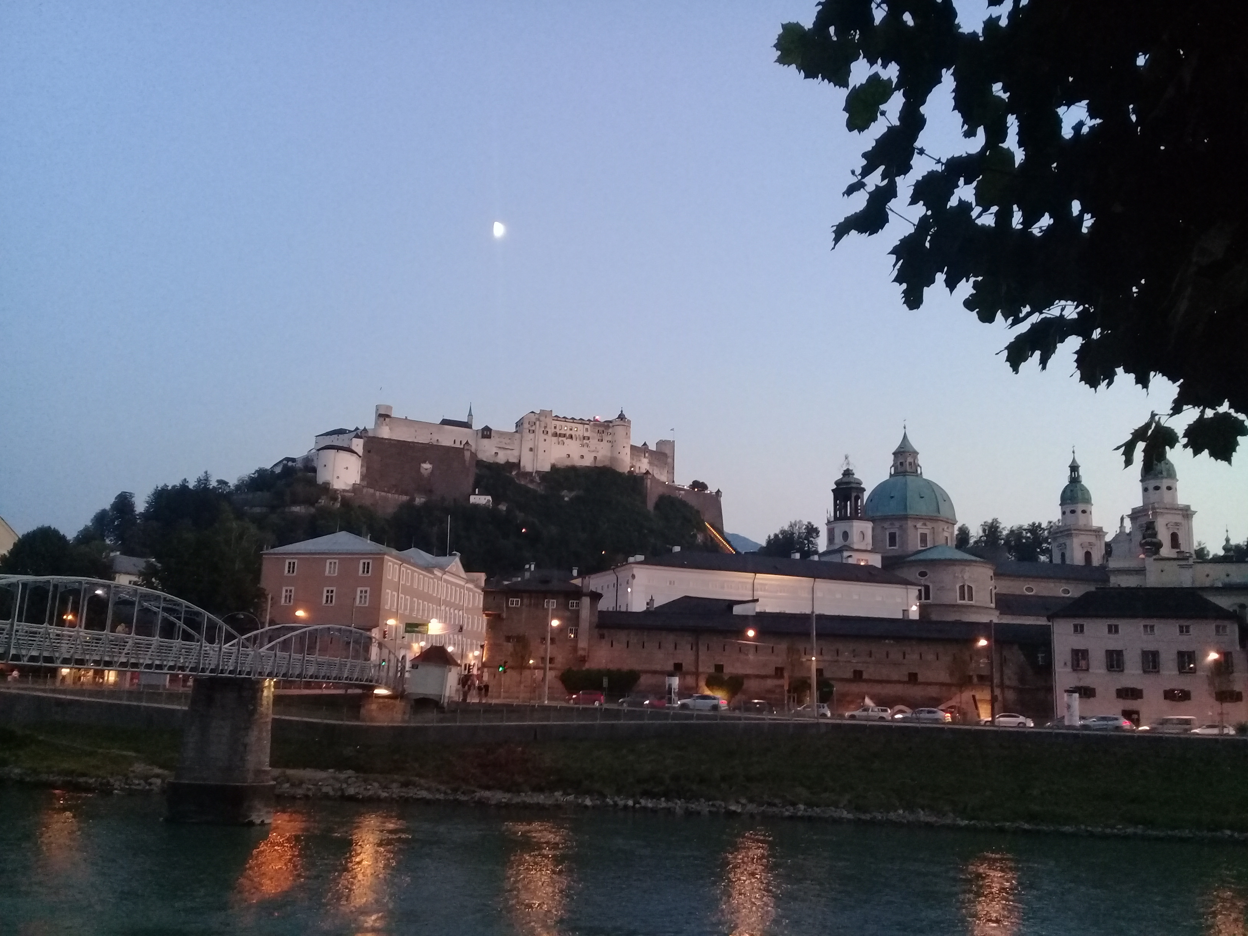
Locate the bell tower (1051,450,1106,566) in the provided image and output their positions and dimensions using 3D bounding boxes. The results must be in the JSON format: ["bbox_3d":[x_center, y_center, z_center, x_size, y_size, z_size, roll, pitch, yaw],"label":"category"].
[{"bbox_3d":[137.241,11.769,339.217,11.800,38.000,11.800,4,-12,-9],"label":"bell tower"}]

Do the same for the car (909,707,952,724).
[{"bbox_3d":[26.410,21.664,97.500,4.500,1.470,1.800,0,-12,9],"label":"car"}]

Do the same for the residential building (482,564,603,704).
[{"bbox_3d":[-7.983,16.889,111.346,10.682,13.369,11.000,2,-12,0],"label":"residential building"}]

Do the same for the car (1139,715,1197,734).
[{"bbox_3d":[48.678,23.048,100.000,4.650,1.880,1.850,-1,-12,13],"label":"car"}]

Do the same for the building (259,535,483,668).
[{"bbox_3d":[-33.028,22.158,159.492,15.283,21.007,50.000,0,-12,9],"label":"building"}]

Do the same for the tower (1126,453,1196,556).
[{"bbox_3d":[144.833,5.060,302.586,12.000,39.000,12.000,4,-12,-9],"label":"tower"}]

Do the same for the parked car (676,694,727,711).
[{"bbox_3d":[6.738,20.153,95.956,4.400,1.520,1.820,1,-12,4],"label":"parked car"}]

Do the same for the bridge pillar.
[{"bbox_3d":[-22.815,15.976,63.931,4.900,7.887,2.700,0,-12,9],"label":"bridge pillar"}]

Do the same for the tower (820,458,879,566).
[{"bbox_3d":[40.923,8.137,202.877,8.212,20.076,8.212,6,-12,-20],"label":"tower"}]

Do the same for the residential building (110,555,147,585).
[{"bbox_3d":[-113.632,24.904,254.549,11.000,10.000,9.000,9,-14,-32],"label":"residential building"}]

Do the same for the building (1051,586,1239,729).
[{"bbox_3d":[51.262,19.387,111.256,16.800,14.200,10.000,-2,-12,19],"label":"building"}]

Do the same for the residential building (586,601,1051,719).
[{"bbox_3d":[19.173,19.864,112.951,44.338,10.600,9.000,1,-12,2],"label":"residential building"}]

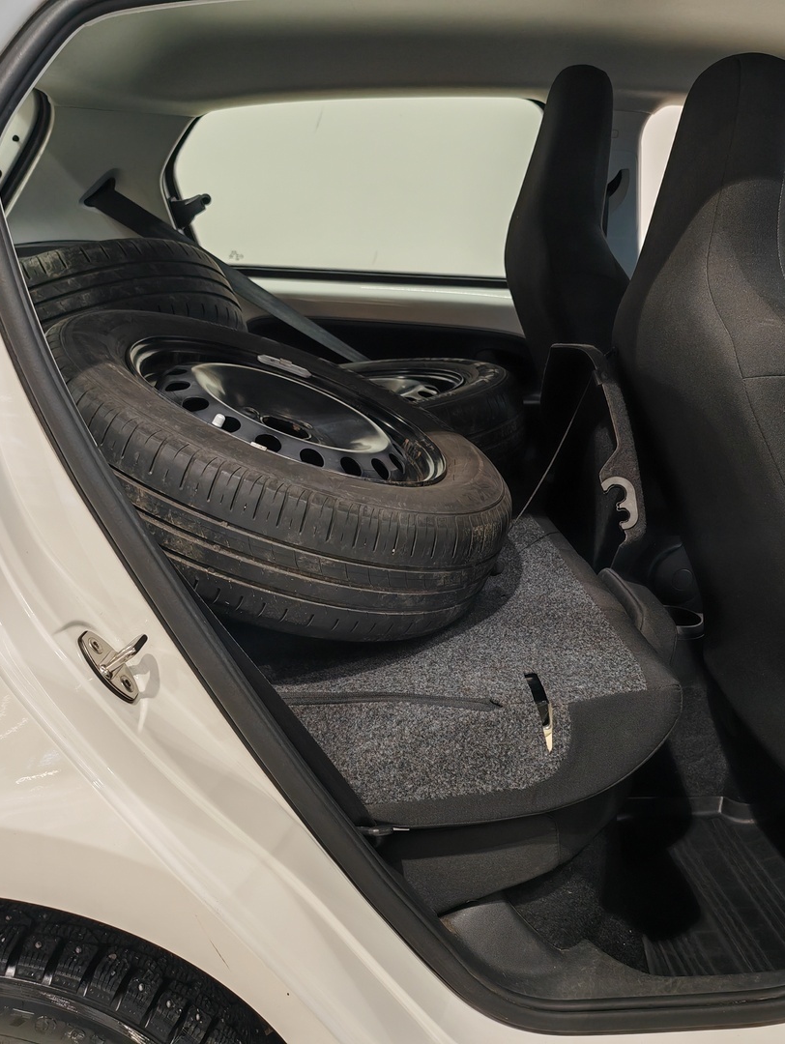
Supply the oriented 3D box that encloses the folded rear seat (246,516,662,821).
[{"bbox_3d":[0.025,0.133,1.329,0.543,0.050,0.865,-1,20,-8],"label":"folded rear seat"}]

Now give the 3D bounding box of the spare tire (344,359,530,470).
[{"bbox_3d":[-0.059,-0.157,1.847,0.583,0.170,0.583,-8,18,-5],"label":"spare tire"}]

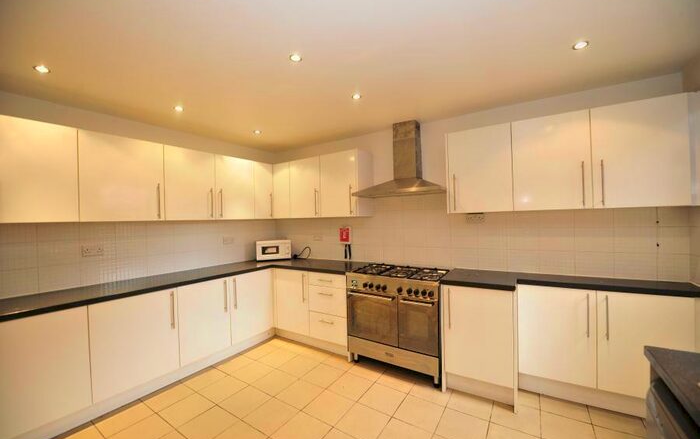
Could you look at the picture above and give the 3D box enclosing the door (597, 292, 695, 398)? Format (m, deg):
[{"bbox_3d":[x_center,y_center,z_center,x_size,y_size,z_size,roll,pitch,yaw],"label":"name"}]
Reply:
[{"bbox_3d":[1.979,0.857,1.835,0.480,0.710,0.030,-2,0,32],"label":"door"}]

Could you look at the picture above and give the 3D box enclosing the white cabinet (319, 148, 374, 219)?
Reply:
[{"bbox_3d":[-0.048,-0.401,3.279,0.531,0.746,0.327,-1,-1,33],"label":"white cabinet"}]

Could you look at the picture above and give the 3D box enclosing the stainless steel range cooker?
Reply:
[{"bbox_3d":[0.513,0.958,2.714,0.900,0.921,0.610,-1,0,33],"label":"stainless steel range cooker"}]

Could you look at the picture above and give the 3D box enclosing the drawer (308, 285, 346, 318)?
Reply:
[{"bbox_3d":[-0.116,0.850,3.075,0.497,0.288,0.520,-1,0,33],"label":"drawer"}]

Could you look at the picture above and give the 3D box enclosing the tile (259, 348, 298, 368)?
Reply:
[{"bbox_3d":[-0.755,1.459,2.871,0.300,0.015,0.300,-1,-1,33],"label":"tile"}]

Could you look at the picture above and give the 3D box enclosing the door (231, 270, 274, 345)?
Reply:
[{"bbox_3d":[-1.126,0.956,3.084,0.030,0.715,0.519,-1,0,32],"label":"door"}]

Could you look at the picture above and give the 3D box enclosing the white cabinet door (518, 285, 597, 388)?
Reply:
[{"bbox_3d":[1.593,0.881,2.112,0.490,0.715,0.030,-1,0,32],"label":"white cabinet door"}]

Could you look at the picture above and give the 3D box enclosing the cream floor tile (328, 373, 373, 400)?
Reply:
[{"bbox_3d":[0.017,1.444,2.347,0.300,0.015,0.300,-1,-1,33],"label":"cream floor tile"}]

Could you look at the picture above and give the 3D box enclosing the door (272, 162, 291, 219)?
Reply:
[{"bbox_3d":[-0.895,-0.369,3.585,0.316,0.715,0.030,-1,0,32],"label":"door"}]

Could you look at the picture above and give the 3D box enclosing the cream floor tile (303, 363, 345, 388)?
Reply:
[{"bbox_3d":[-0.241,1.437,2.489,0.298,0.010,0.298,-1,-1,33],"label":"cream floor tile"}]

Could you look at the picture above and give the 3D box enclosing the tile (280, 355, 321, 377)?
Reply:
[{"bbox_3d":[-0.492,1.443,2.654,0.298,0.010,0.298,-1,-1,33],"label":"tile"}]

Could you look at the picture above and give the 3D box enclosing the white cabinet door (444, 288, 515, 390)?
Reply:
[{"bbox_3d":[1.007,0.898,2.145,0.490,0.715,0.030,-1,0,32],"label":"white cabinet door"}]

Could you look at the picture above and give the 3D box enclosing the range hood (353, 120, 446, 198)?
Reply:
[{"bbox_3d":[0.535,-0.639,2.773,0.900,0.768,0.500,-1,0,33],"label":"range hood"}]

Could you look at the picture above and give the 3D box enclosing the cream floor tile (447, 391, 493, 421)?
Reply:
[{"bbox_3d":[0.927,1.412,2.101,0.300,0.010,0.290,-1,0,33],"label":"cream floor tile"}]

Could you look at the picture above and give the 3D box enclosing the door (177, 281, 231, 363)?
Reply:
[{"bbox_3d":[-1.399,0.963,2.653,0.030,0.715,0.497,-1,0,32],"label":"door"}]

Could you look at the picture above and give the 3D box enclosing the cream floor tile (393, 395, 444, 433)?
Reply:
[{"bbox_3d":[0.520,1.433,2.016,0.300,0.015,0.300,-1,-1,33],"label":"cream floor tile"}]

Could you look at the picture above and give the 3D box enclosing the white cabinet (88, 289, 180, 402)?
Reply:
[{"bbox_3d":[-1.891,0.960,2.303,0.560,0.704,0.590,-1,0,33],"label":"white cabinet"}]

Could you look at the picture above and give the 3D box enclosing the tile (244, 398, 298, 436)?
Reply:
[{"bbox_3d":[-0.577,1.449,2.009,0.300,0.015,0.300,-1,-1,33],"label":"tile"}]

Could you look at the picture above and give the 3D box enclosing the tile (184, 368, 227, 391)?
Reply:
[{"bbox_3d":[-1.312,1.454,2.477,0.290,0.010,0.298,-1,-1,33],"label":"tile"}]

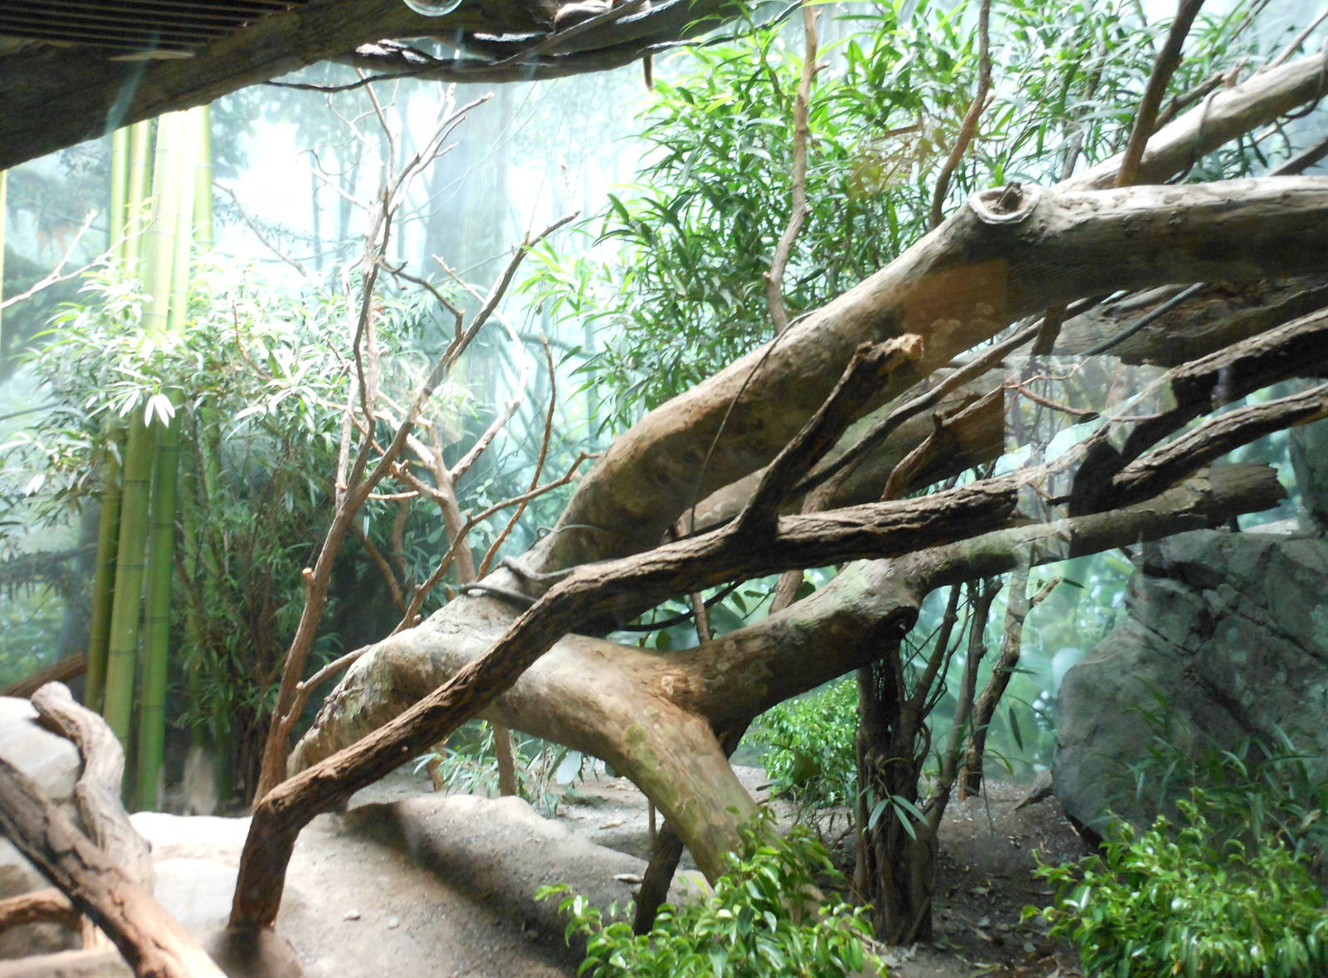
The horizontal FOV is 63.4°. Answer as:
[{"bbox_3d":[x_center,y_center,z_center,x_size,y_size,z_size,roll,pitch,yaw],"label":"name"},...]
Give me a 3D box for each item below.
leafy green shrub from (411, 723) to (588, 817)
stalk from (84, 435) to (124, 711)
[{"bbox_3d":[-0.735,1.245,4.800,0.740,0.430,0.520,1,-5,0],"label":"leafy green shrub"},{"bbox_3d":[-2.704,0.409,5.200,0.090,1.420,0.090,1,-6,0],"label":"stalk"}]

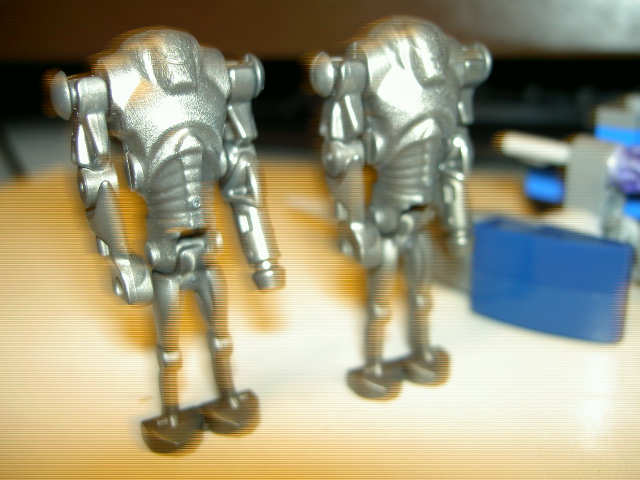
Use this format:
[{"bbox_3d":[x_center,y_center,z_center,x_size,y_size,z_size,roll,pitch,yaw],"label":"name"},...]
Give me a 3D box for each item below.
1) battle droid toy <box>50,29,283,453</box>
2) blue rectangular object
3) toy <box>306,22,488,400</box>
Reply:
[{"bbox_3d":[-0.016,0.001,0.085,0.025,0.050,0.015,-11,18,-25],"label":"battle droid toy"},{"bbox_3d":[0.036,0.007,0.117,0.025,0.016,0.008,12,22,42],"label":"blue rectangular object"},{"bbox_3d":[0.011,-0.003,0.095,0.025,0.050,0.015,-9,17,-20],"label":"toy"}]

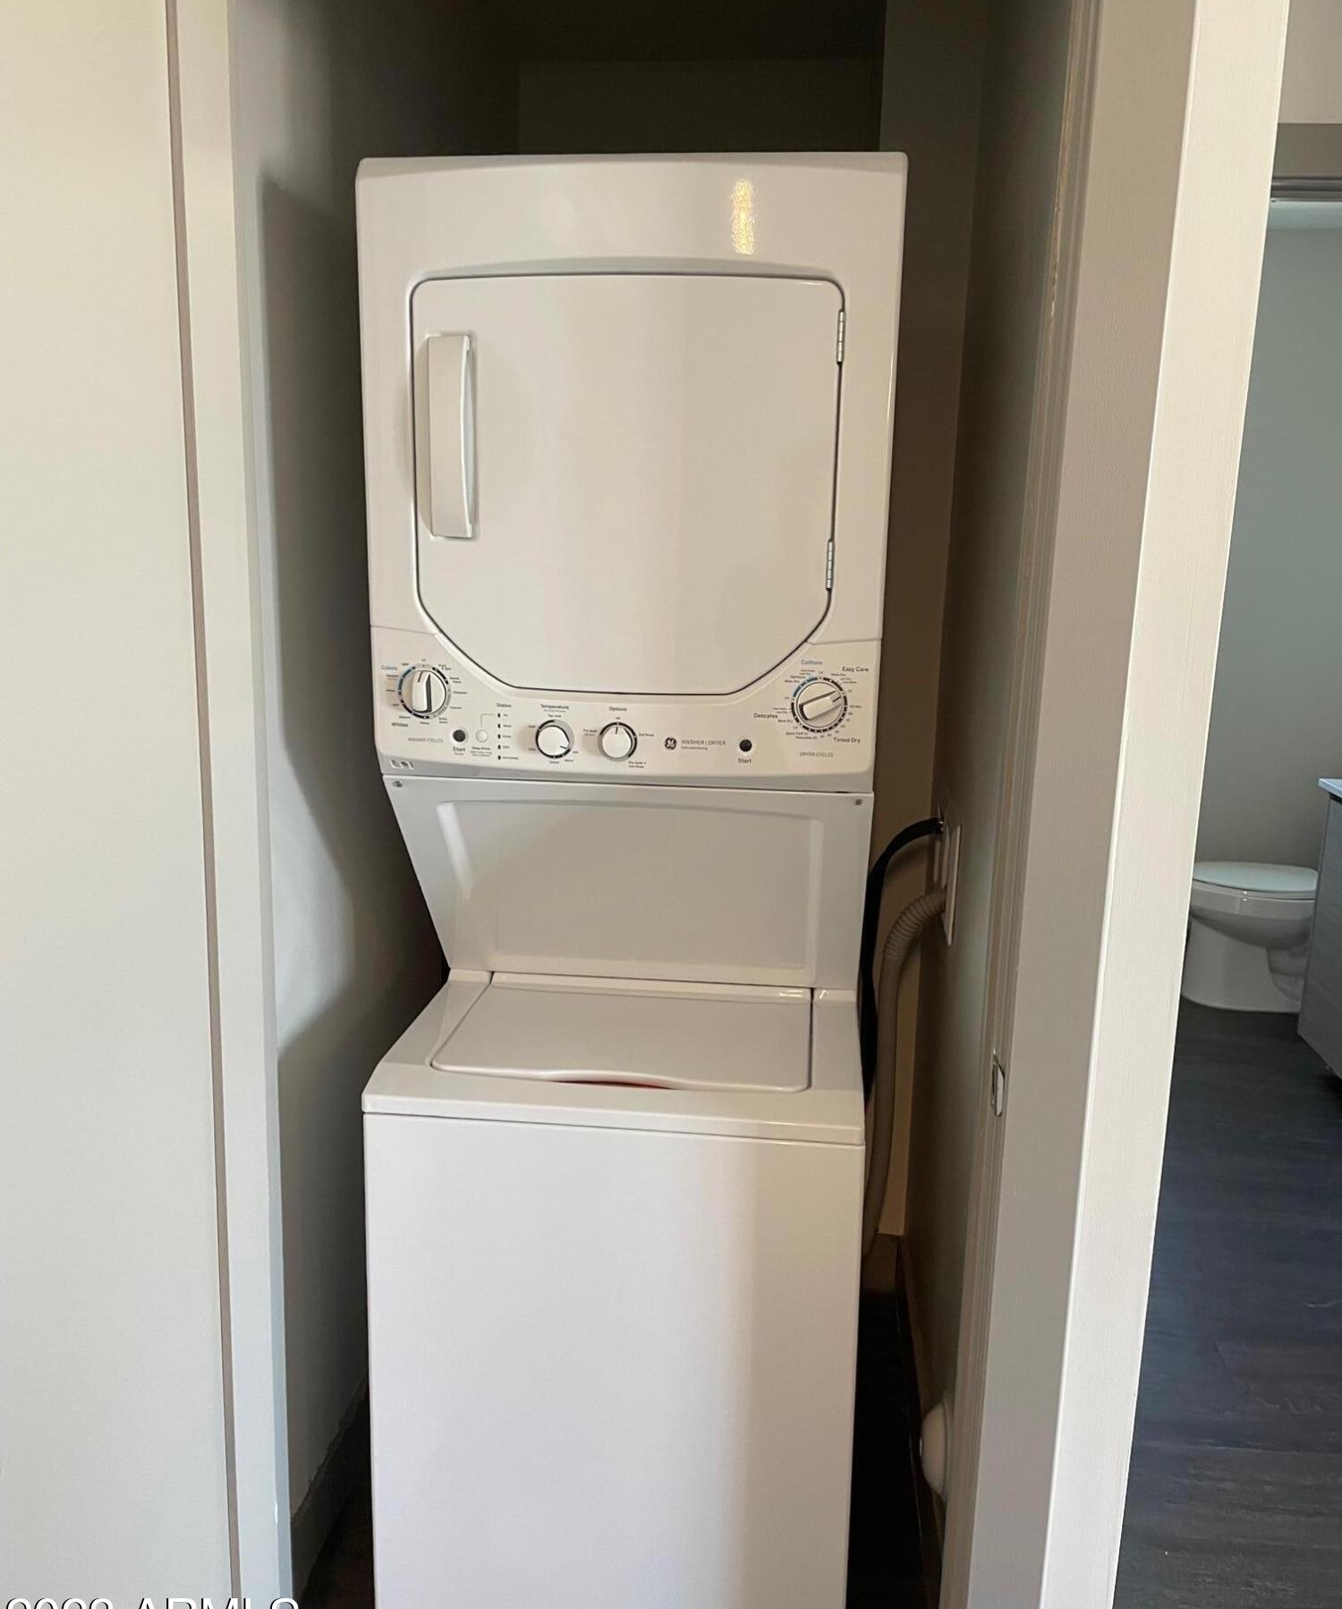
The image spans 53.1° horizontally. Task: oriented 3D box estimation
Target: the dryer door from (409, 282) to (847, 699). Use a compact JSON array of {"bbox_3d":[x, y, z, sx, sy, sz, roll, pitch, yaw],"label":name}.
[{"bbox_3d":[-0.056,-0.356,1.518,0.486,0.464,0.070,2,11,6],"label":"dryer door"}]

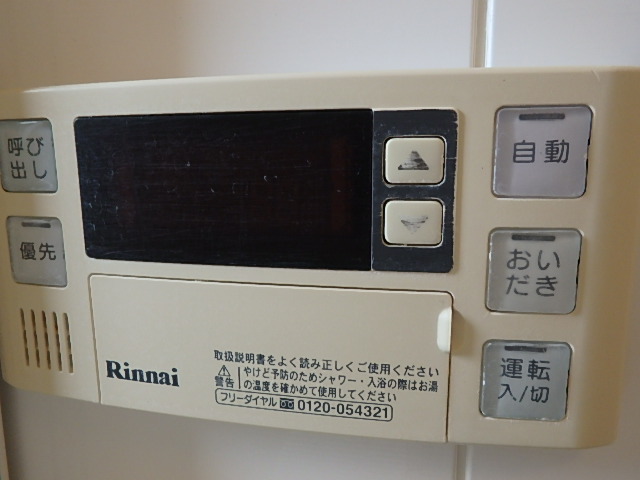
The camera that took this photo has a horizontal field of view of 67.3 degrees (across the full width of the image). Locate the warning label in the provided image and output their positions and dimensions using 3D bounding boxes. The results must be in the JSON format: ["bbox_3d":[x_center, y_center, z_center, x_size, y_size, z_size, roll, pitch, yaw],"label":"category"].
[{"bbox_3d":[0.001,0.042,0.136,0.064,0.017,0.002,1,10,10],"label":"warning label"}]

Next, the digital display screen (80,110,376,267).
[{"bbox_3d":[-0.029,-0.014,0.133,0.087,0.042,0.003,2,10,13],"label":"digital display screen"}]

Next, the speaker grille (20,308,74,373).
[{"bbox_3d":[-0.088,0.033,0.158,0.020,0.021,0.003,3,10,18],"label":"speaker grille"}]

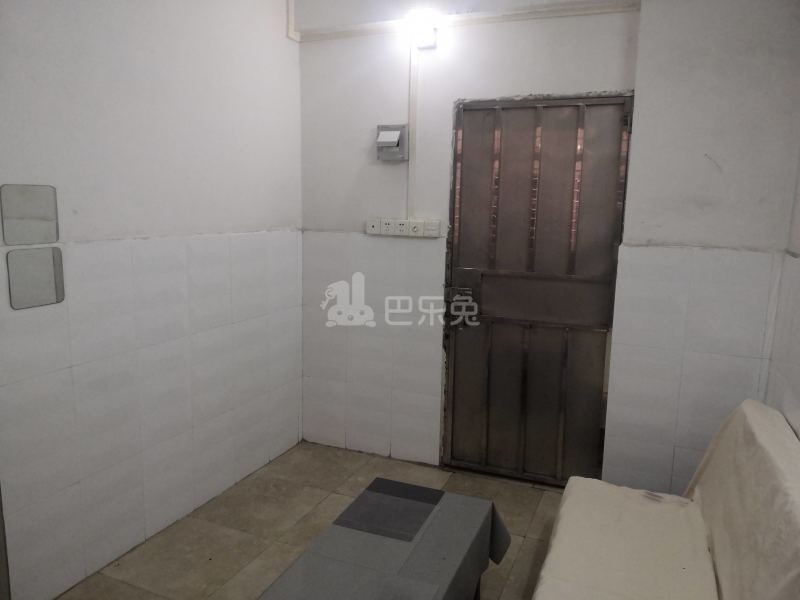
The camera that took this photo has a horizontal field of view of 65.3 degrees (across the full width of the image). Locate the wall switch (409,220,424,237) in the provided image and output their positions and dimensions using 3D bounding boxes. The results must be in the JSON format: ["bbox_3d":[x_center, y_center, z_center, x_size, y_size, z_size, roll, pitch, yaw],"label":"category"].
[{"bbox_3d":[0.092,-0.383,3.372,0.086,0.086,0.030,5,10,23],"label":"wall switch"}]

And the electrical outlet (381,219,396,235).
[{"bbox_3d":[-0.063,-0.399,3.436,0.086,0.086,0.030,5,10,23],"label":"electrical outlet"}]

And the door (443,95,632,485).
[{"bbox_3d":[0.682,-0.014,3.271,0.883,2.006,0.059,5,9,22],"label":"door"}]

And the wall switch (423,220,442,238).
[{"bbox_3d":[0.175,-0.377,3.337,0.088,0.088,0.030,5,10,23],"label":"wall switch"}]

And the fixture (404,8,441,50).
[{"bbox_3d":[0.114,-1.371,3.162,0.150,0.165,0.125,5,10,23],"label":"fixture"}]

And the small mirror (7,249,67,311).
[{"bbox_3d":[-1.240,-0.071,2.127,0.012,0.190,0.192,5,10,23],"label":"small mirror"}]

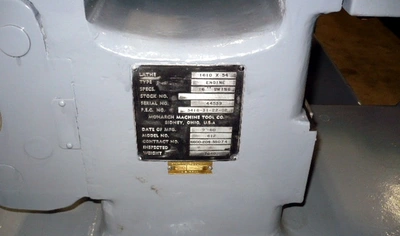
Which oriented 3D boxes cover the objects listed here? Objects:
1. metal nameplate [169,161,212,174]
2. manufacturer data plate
[{"bbox_3d":[-0.012,0.062,0.506,0.055,0.019,0.002,0,26,-1],"label":"metal nameplate"},{"bbox_3d":[-0.014,-0.003,0.475,0.125,0.125,0.002,0,26,-1],"label":"manufacturer data plate"}]

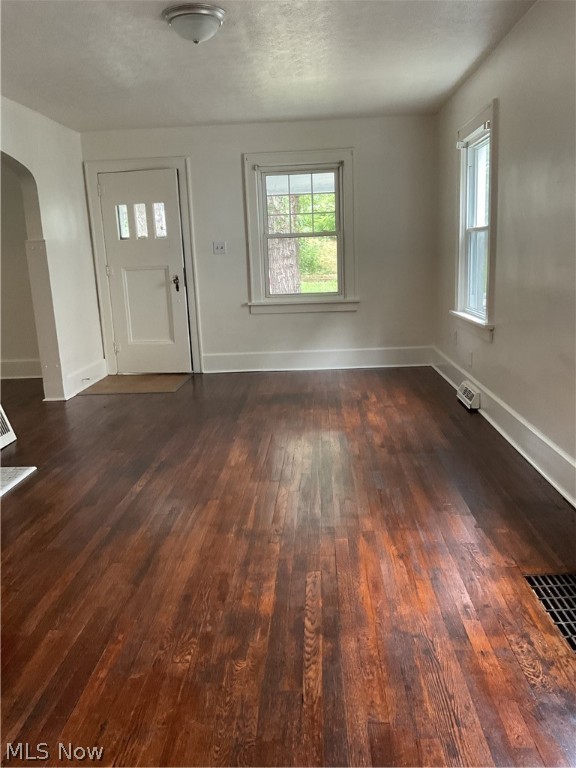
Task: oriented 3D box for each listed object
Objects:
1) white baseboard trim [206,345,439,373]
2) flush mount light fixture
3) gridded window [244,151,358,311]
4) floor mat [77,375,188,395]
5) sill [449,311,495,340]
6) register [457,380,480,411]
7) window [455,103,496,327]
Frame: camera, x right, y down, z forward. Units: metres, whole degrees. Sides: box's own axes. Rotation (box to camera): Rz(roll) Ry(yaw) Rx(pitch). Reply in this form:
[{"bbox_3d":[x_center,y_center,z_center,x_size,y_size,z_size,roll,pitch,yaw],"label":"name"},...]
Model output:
[{"bbox_3d":[0.297,-0.240,6.621,2.370,0.205,0.025,-2,12,3],"label":"white baseboard trim"},{"bbox_3d":[-0.479,-1.833,3.322,0.325,0.150,0.325,-2,12,3],"label":"flush mount light fixture"},{"bbox_3d":[0.129,-1.486,6.371,1.085,1.562,0.120,-2,12,3],"label":"gridded window"},{"bbox_3d":[-1.464,-0.001,6.295,0.922,0.010,0.870,-2,12,3],"label":"floor mat"},{"bbox_3d":[1.380,-0.448,4.854,0.100,0.120,1.105,-2,12,3],"label":"sill"},{"bbox_3d":[1.367,0.086,4.872,0.070,0.132,0.410,-2,12,3],"label":"register"},{"bbox_3d":[1.395,-1.203,4.709,0.110,1.435,1.080,-2,12,3],"label":"window"}]

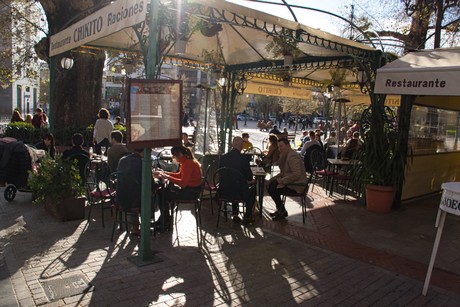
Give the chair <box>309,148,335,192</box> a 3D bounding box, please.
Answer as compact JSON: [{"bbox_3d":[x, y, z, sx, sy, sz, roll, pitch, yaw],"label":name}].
[{"bbox_3d":[2.120,0.420,7.832,0.500,0.900,0.440,5,7,15],"label":"chair"}]

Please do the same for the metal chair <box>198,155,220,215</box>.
[{"bbox_3d":[-0.310,0.516,5.745,0.450,0.900,0.520,1,7,-17],"label":"metal chair"}]

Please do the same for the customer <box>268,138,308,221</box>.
[{"bbox_3d":[0.921,0.413,5.480,0.720,1.280,0.500,3,6,4],"label":"customer"}]

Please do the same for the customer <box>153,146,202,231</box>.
[{"bbox_3d":[-0.708,0.480,4.700,0.780,1.170,0.450,3,6,1],"label":"customer"}]

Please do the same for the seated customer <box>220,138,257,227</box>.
[{"bbox_3d":[0.115,0.396,5.280,0.530,1.285,0.740,4,6,13],"label":"seated customer"}]

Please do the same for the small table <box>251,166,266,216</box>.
[{"bbox_3d":[0.218,0.646,5.897,0.720,0.740,0.720,3,6,0],"label":"small table"}]

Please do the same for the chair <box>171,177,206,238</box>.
[{"bbox_3d":[-0.573,0.652,4.776,0.520,0.880,0.470,3,6,0],"label":"chair"}]

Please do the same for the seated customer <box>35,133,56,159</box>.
[{"bbox_3d":[-3.270,0.213,6.150,0.480,1.160,0.700,-2,7,-34],"label":"seated customer"}]

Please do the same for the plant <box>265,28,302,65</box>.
[{"bbox_3d":[0.787,-1.515,4.957,0.540,0.530,0.480,4,6,8],"label":"plant"}]

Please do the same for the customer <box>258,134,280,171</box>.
[{"bbox_3d":[0.820,0.265,6.900,0.680,1.260,0.460,3,6,4],"label":"customer"}]

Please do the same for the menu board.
[{"bbox_3d":[-0.765,-0.405,3.520,0.570,0.690,0.090,0,4,-26],"label":"menu board"}]

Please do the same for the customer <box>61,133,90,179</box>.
[{"bbox_3d":[-2.491,0.272,5.600,0.500,1.230,0.750,2,6,-3],"label":"customer"}]

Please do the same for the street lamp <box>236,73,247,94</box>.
[{"bbox_3d":[0.337,-1.969,9.848,0.300,0.580,0.300,3,6,0],"label":"street lamp"}]

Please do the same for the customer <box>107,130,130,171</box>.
[{"bbox_3d":[-1.787,0.296,5.489,0.500,1.320,0.750,-1,7,-35],"label":"customer"}]

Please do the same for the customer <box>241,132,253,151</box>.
[{"bbox_3d":[0.356,0.086,8.561,0.460,1.200,0.700,4,6,5],"label":"customer"}]

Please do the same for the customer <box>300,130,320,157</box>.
[{"bbox_3d":[2.046,0.121,8.655,0.500,1.300,0.750,5,7,12],"label":"customer"}]

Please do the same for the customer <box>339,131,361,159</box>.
[{"bbox_3d":[3.136,0.151,8.852,0.500,1.320,0.750,2,7,-15],"label":"customer"}]

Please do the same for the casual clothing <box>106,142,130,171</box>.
[{"bbox_3d":[-1.752,0.163,5.463,0.480,0.600,0.320,-1,8,-32],"label":"casual clothing"}]

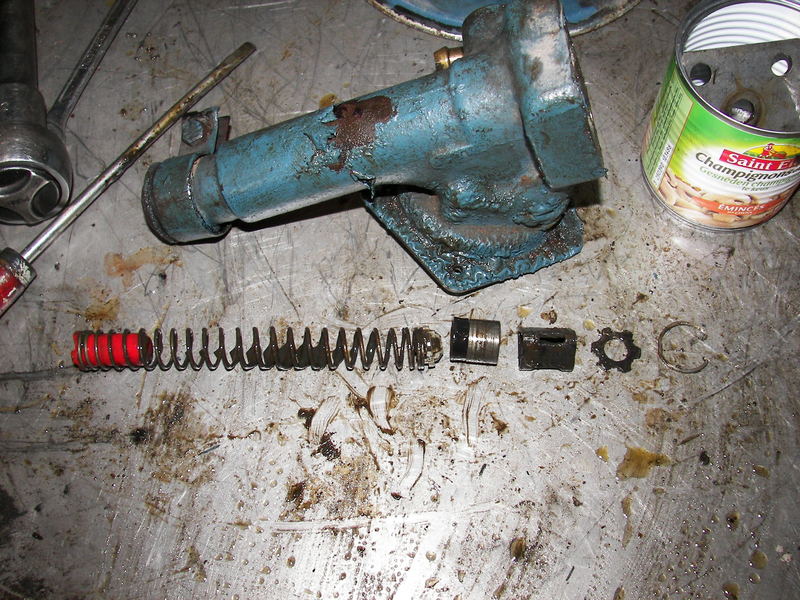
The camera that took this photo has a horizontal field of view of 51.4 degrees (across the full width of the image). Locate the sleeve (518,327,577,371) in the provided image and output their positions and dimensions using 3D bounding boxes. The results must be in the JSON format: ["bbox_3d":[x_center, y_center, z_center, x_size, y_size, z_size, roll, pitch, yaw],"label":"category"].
[{"bbox_3d":[0.086,0.029,0.488,0.032,0.026,0.026,1,69,5],"label":"sleeve"}]

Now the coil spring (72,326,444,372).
[{"bbox_3d":[-0.085,0.030,0.501,0.220,0.025,0.025,-1,68,4],"label":"coil spring"}]

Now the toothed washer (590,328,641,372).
[{"bbox_3d":[0.129,0.029,0.496,0.029,0.003,0.029,-2,68,4],"label":"toothed washer"}]

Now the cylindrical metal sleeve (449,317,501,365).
[{"bbox_3d":[0.045,0.024,0.492,0.028,0.026,0.026,5,69,6],"label":"cylindrical metal sleeve"}]

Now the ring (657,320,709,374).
[{"bbox_3d":[0.169,0.027,0.494,0.031,0.002,0.031,-2,68,4],"label":"ring"}]

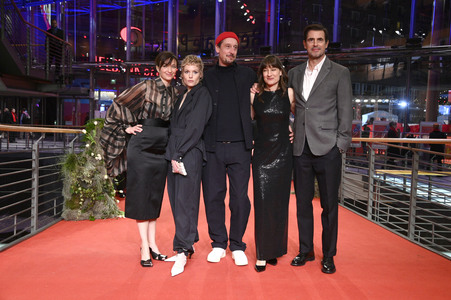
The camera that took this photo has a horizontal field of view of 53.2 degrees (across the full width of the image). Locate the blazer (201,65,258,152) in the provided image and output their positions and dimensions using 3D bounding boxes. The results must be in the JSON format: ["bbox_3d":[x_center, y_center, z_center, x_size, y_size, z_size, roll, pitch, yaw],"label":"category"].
[{"bbox_3d":[0.017,-0.356,3.730,0.540,0.740,0.290,2,2,0],"label":"blazer"}]

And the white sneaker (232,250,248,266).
[{"bbox_3d":[0.095,0.843,3.671,0.112,0.115,0.300,1,2,-16],"label":"white sneaker"}]

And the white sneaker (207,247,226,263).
[{"bbox_3d":[-0.033,0.838,3.722,0.112,0.115,0.300,2,2,24],"label":"white sneaker"}]

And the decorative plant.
[{"bbox_3d":[-1.608,0.237,5.470,0.720,1.180,0.600,2,2,0],"label":"decorative plant"}]

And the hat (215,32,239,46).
[{"bbox_3d":[0.017,-0.910,3.720,0.195,0.135,0.225,1,2,-22],"label":"hat"}]

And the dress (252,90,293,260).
[{"bbox_3d":[0.373,0.195,3.580,0.330,1.360,0.270,2,2,3],"label":"dress"}]

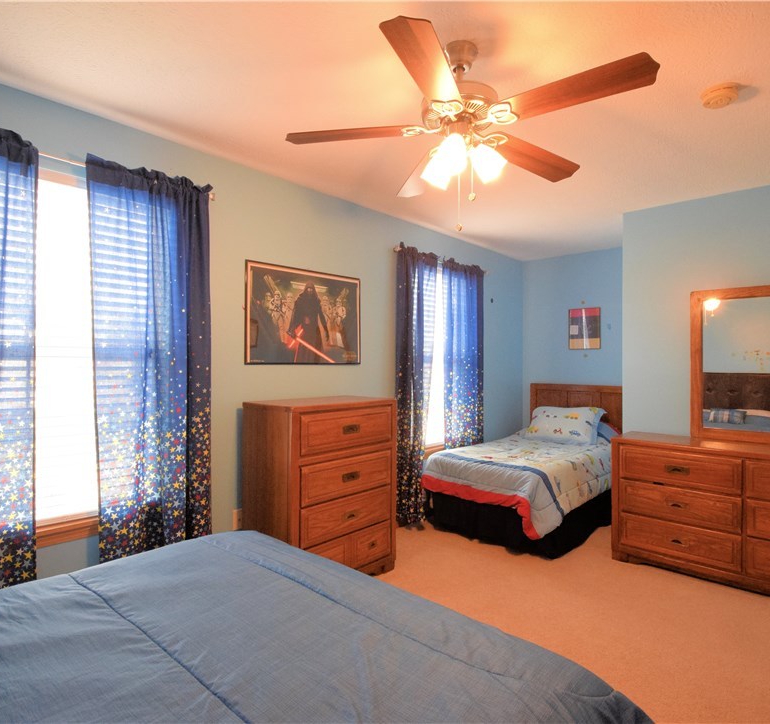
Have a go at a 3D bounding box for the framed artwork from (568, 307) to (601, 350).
[{"bbox_3d":[2.064,-0.336,4.676,0.293,0.429,0.025,0,0,41],"label":"framed artwork"}]

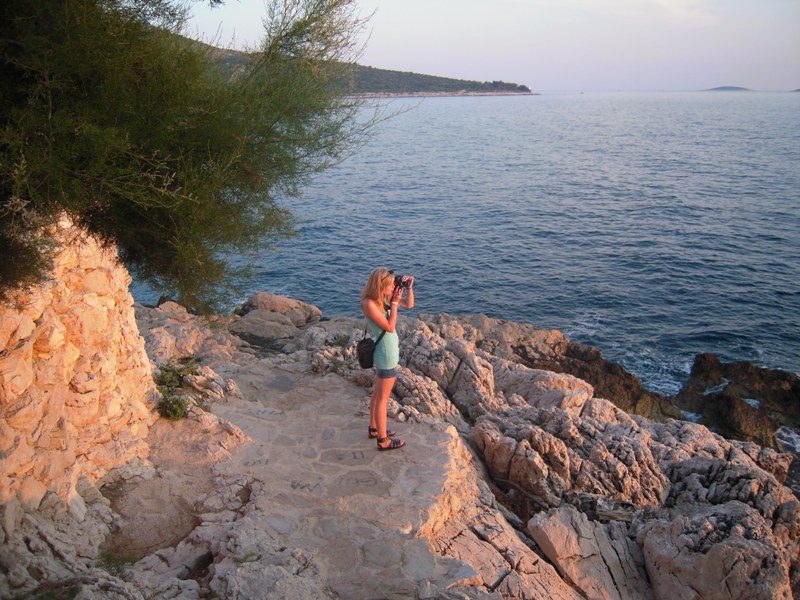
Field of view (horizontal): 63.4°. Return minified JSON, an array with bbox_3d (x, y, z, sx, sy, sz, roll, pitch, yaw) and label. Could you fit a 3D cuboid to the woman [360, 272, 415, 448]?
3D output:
[{"bbox_3d":[-0.110,0.513,5.701,0.440,1.655,0.430,-5,19,-15],"label":"woman"}]

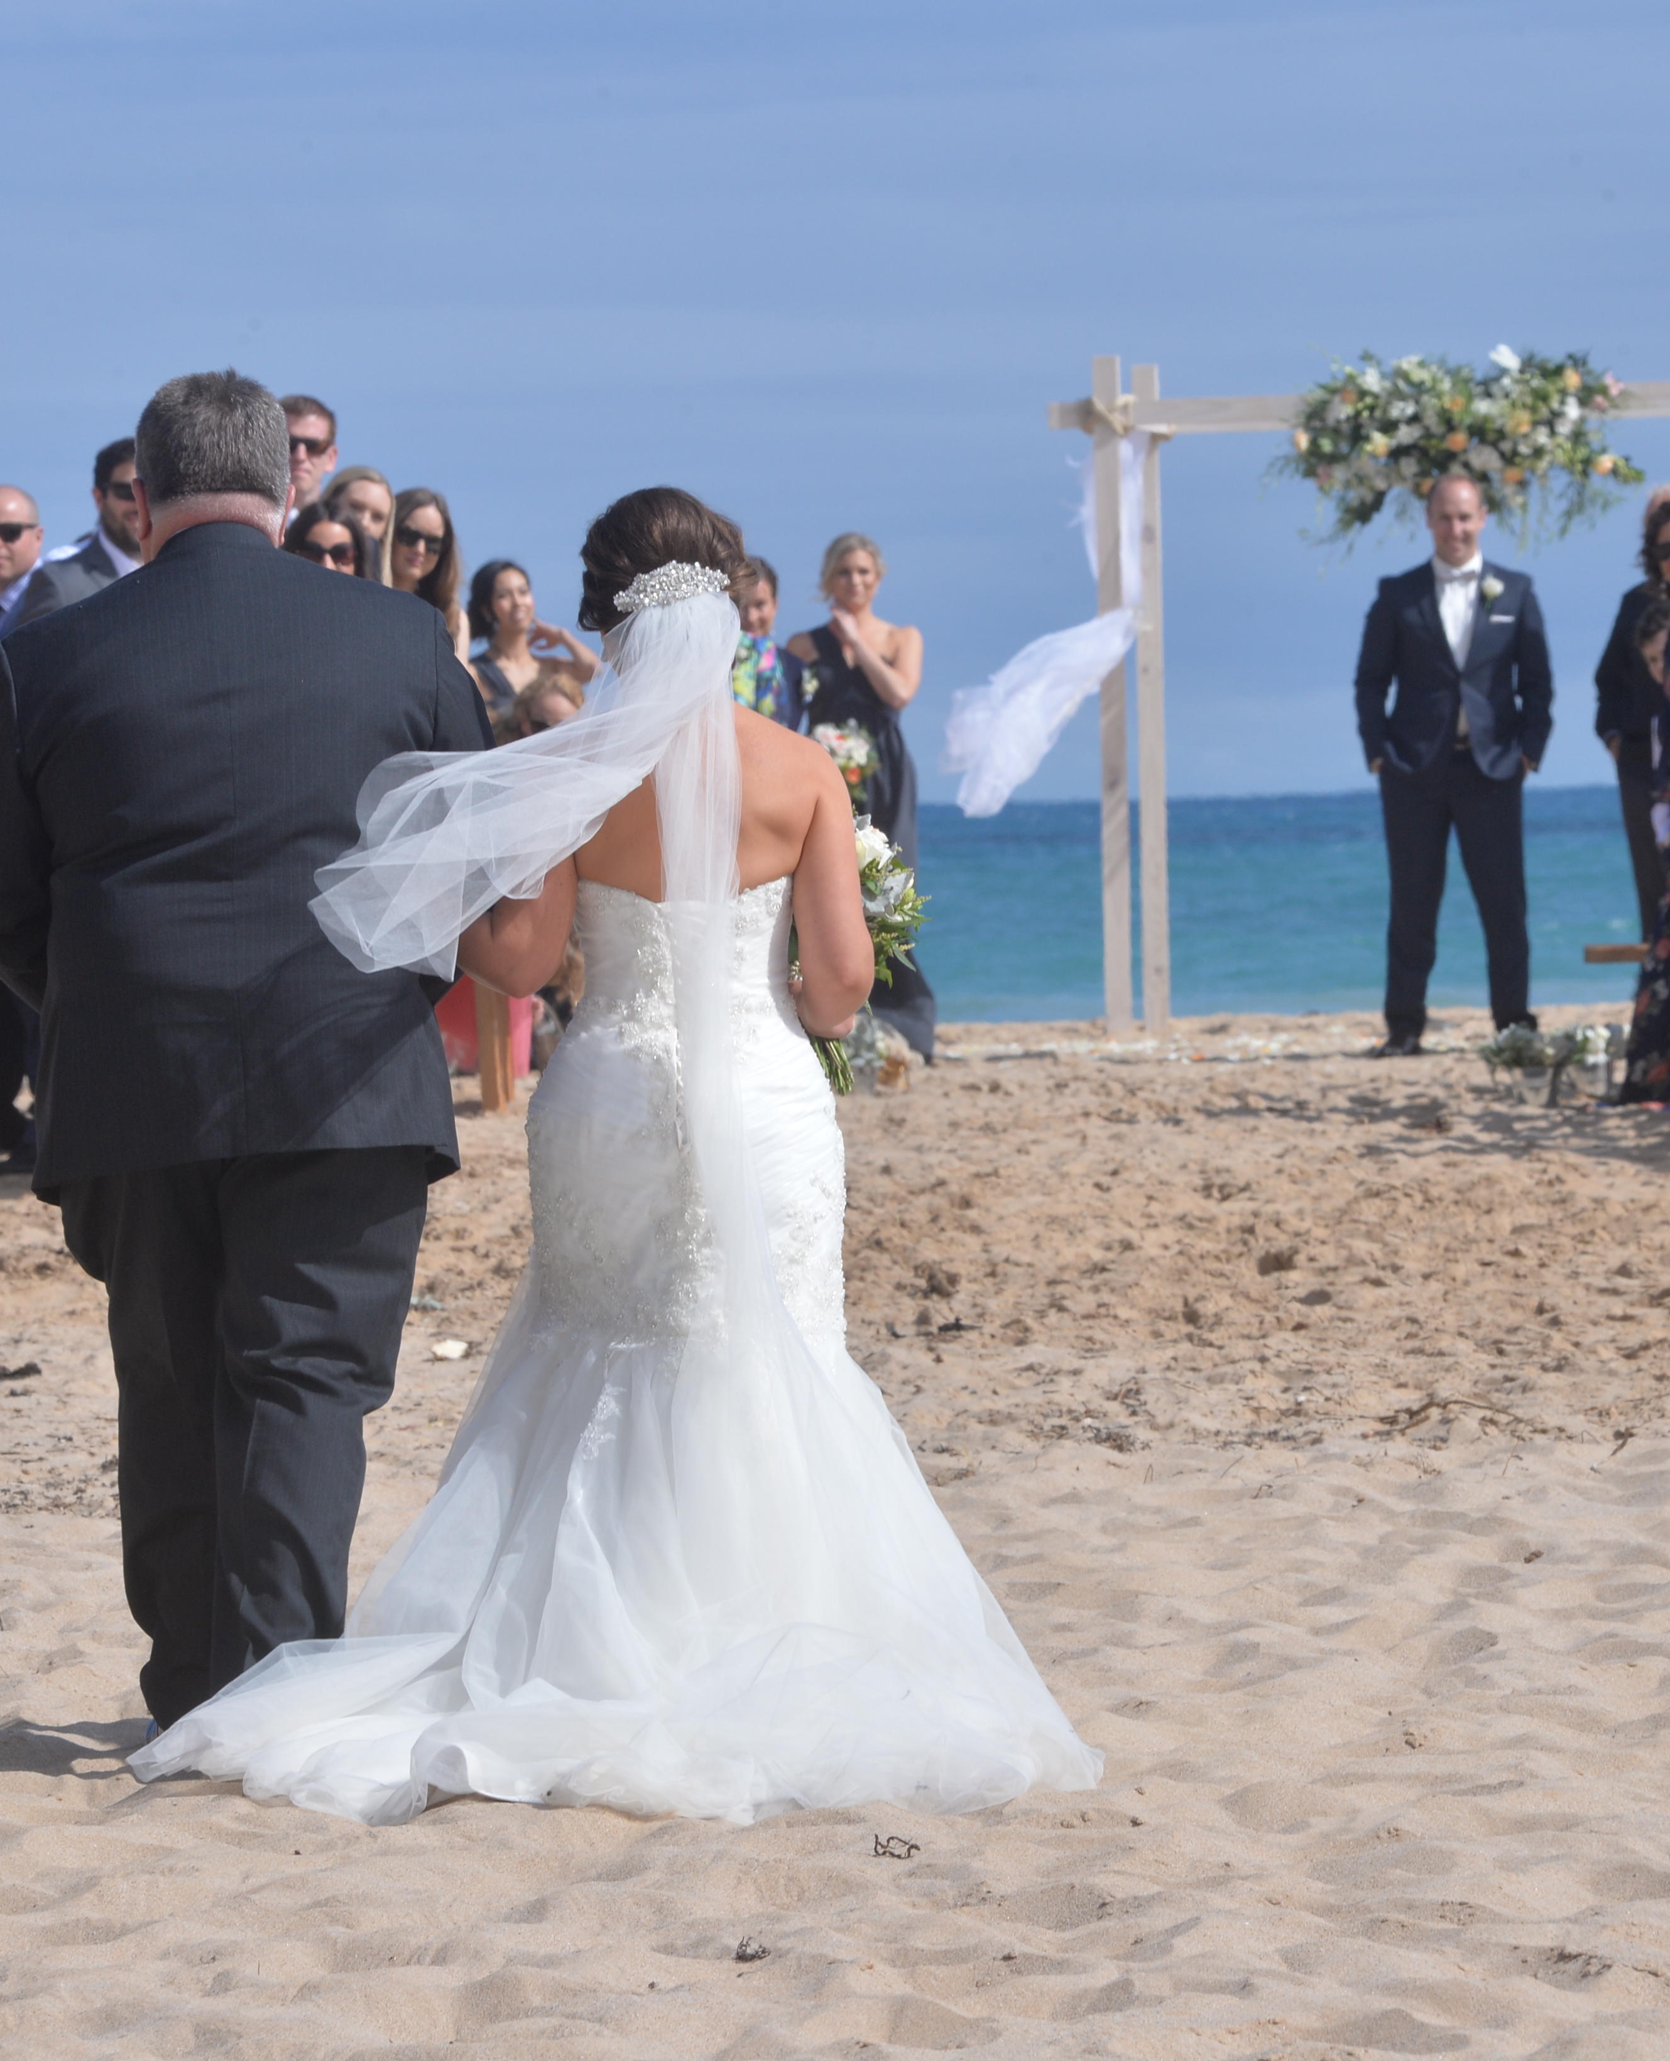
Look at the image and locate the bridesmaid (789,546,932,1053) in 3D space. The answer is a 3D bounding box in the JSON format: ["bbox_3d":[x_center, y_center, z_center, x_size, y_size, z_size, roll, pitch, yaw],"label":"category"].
[{"bbox_3d":[0.079,-0.725,49.400,0.470,1.638,0.400,-1,1,0],"label":"bridesmaid"}]

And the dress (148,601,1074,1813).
[{"bbox_3d":[-0.285,0.190,20.750,1.230,1.590,1.350,-1,1,4],"label":"dress"}]

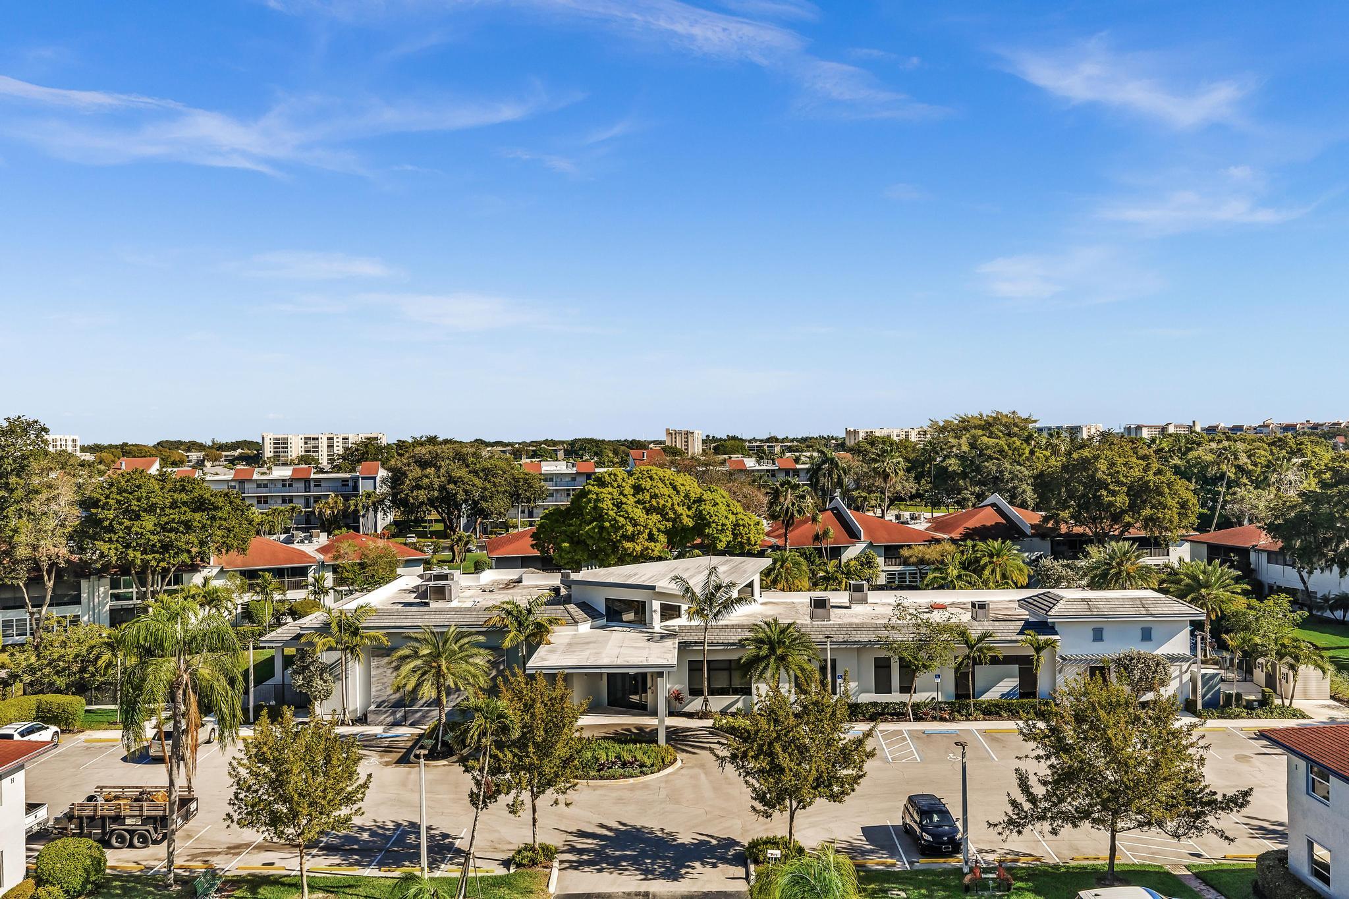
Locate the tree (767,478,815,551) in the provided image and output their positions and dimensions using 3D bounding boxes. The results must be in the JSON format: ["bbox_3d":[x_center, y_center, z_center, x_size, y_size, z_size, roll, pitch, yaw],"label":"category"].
[{"bbox_3d":[10.663,9.029,96.500,4.400,12.200,4.400,-1,1,-3],"label":"tree"}]

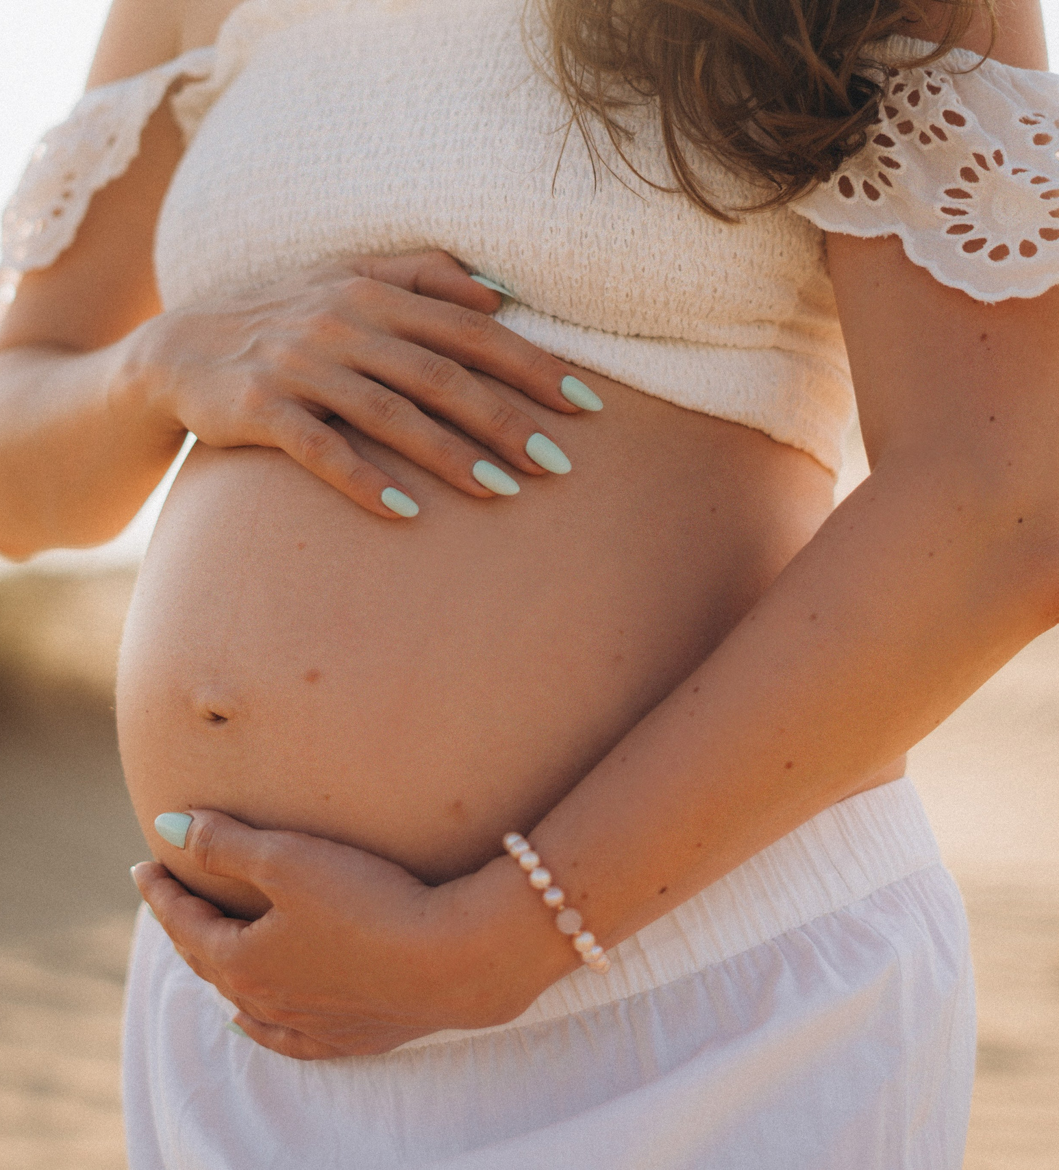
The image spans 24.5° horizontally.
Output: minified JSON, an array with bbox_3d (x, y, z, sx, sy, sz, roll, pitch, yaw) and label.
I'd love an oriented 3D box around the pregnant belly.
[{"bbox_3d":[-0.020,0.022,1.090,0.320,0.250,0.310,2,2,44],"label":"pregnant belly"}]

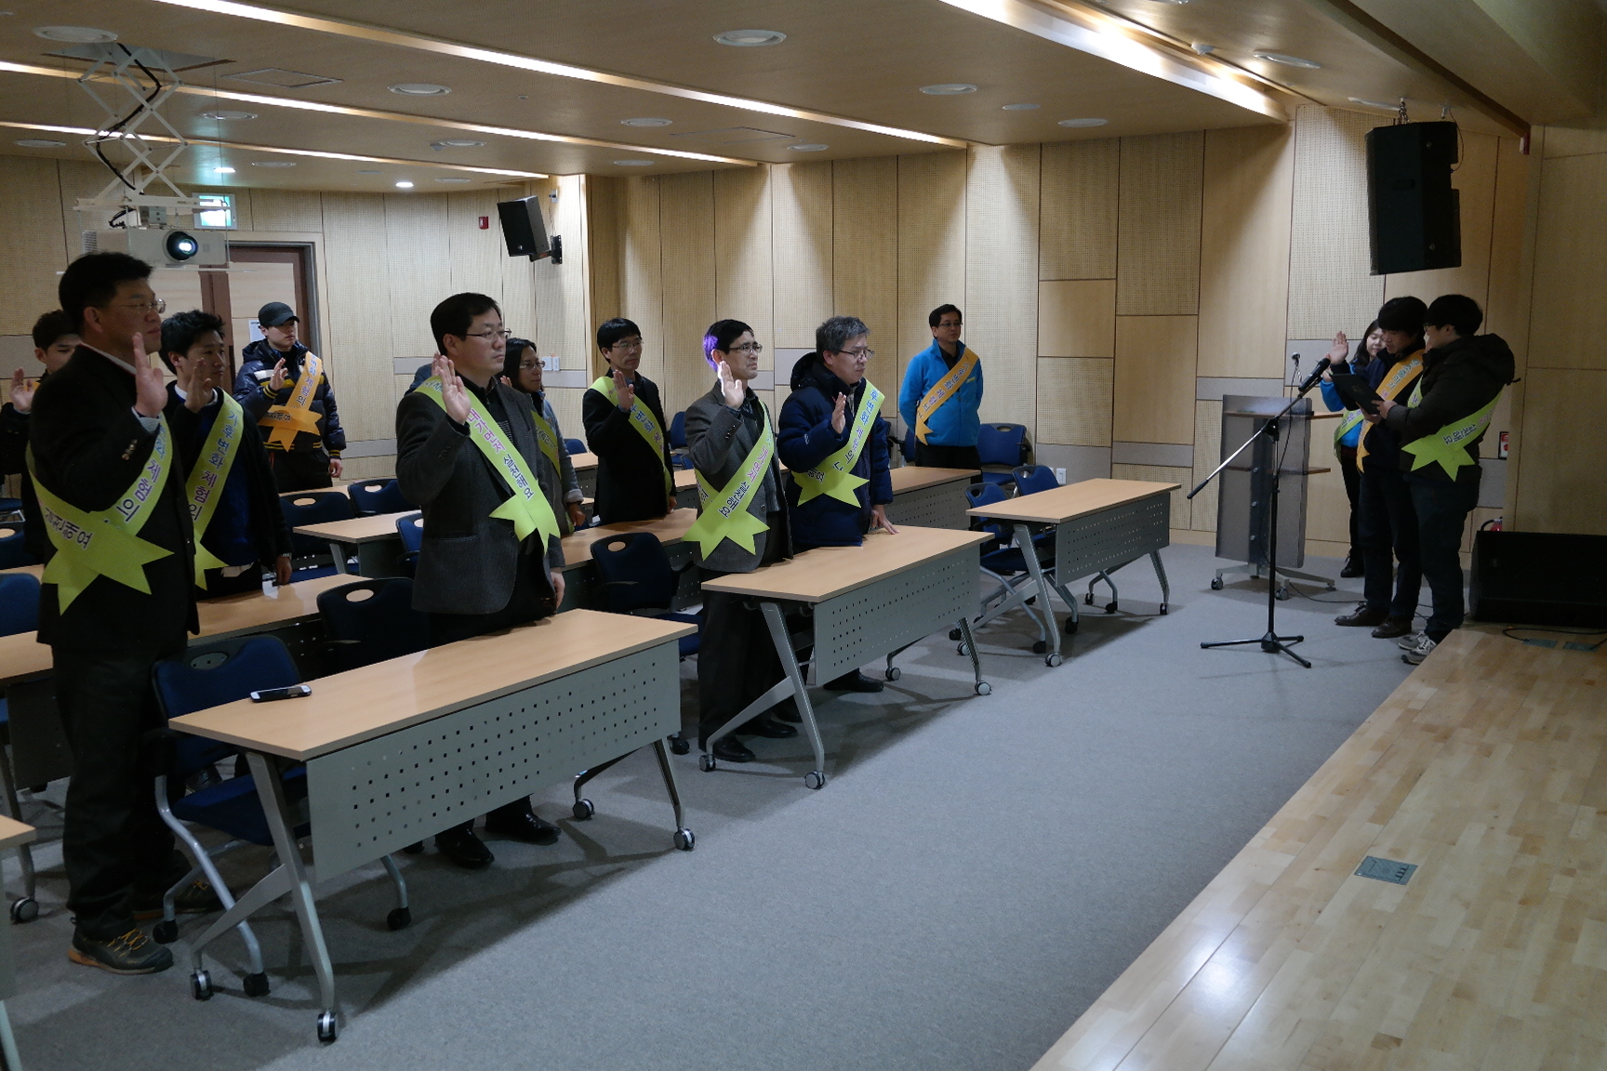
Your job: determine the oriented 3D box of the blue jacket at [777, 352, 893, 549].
[{"bbox_3d":[0.147,-0.402,5.941,0.450,0.820,0.580,6,11,35],"label":"blue jacket"}]

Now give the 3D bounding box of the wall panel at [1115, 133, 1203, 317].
[{"bbox_3d":[2.580,-2.235,9.663,0.603,1.276,0.050,5,11,33],"label":"wall panel"}]

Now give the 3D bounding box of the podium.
[{"bbox_3d":[2.884,-0.251,8.133,0.570,1.190,0.600,-8,12,-38],"label":"podium"}]

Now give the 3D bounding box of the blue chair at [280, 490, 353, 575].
[{"bbox_3d":[-2.406,0.198,6.954,0.570,0.810,0.570,5,11,32],"label":"blue chair"}]

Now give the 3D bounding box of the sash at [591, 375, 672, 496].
[{"bbox_3d":[-0.826,-0.467,6.414,0.280,0.620,0.420,7,12,39],"label":"sash"}]

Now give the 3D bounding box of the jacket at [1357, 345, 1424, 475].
[{"bbox_3d":[3.080,-0.658,7.043,0.360,0.710,0.500,-7,11,-34],"label":"jacket"}]

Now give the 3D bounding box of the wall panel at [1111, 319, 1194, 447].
[{"bbox_3d":[2.596,-1.142,9.840,0.602,0.928,0.050,5,11,33],"label":"wall panel"}]

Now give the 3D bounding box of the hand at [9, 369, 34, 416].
[{"bbox_3d":[-3.135,-0.579,5.372,0.100,0.185,0.070,-9,12,-40],"label":"hand"}]

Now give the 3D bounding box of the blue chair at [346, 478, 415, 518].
[{"bbox_3d":[-2.179,0.115,7.384,0.570,0.820,0.570,5,11,34],"label":"blue chair"}]

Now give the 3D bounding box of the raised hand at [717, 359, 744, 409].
[{"bbox_3d":[-0.273,-0.553,4.894,0.100,0.190,0.060,-19,11,-34],"label":"raised hand"}]

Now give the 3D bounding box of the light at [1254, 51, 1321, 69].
[{"bbox_3d":[2.337,-2.288,6.480,0.325,0.040,0.325,23,21,30],"label":"light"}]

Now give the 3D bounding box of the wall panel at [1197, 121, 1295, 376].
[{"bbox_3d":[3.042,-1.945,9.202,0.604,1.705,0.050,5,11,34],"label":"wall panel"}]

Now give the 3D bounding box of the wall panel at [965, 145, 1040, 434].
[{"bbox_3d":[1.534,-1.836,10.287,0.610,2.270,0.050,5,11,34],"label":"wall panel"}]

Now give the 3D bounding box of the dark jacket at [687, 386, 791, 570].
[{"bbox_3d":[-0.230,-0.220,5.160,0.330,0.750,0.460,6,11,36],"label":"dark jacket"}]

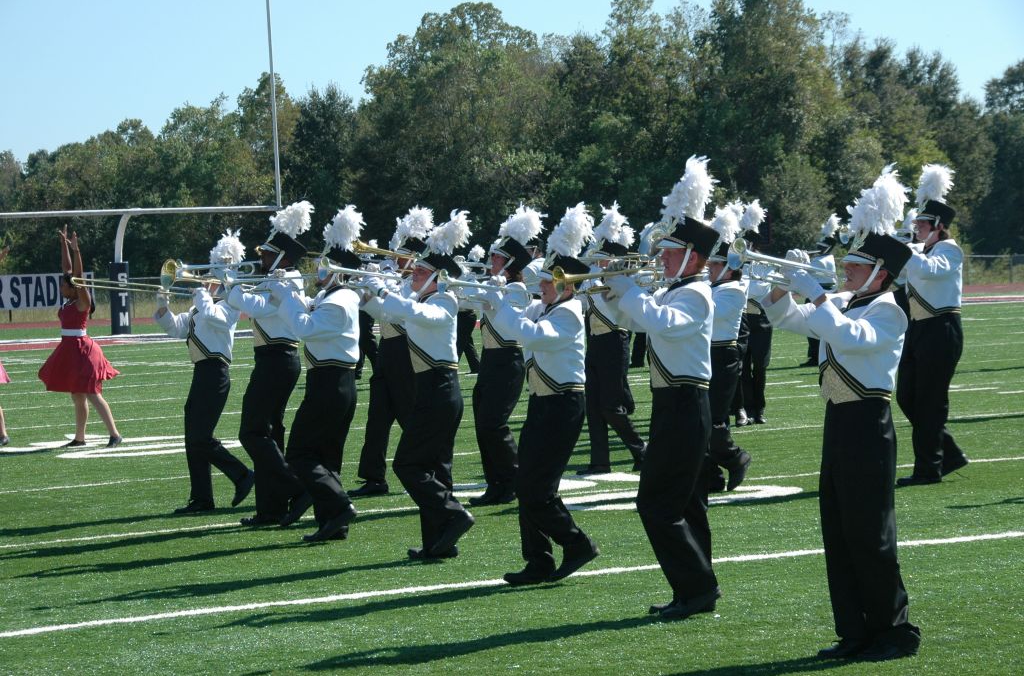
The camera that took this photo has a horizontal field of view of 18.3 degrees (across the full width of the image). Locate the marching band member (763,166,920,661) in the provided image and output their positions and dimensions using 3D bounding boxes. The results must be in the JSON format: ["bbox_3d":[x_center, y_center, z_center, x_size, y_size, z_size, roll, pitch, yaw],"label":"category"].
[{"bbox_3d":[1.351,0.303,12.930,0.600,1.980,0.520,-4,2,-25],"label":"marching band member"}]

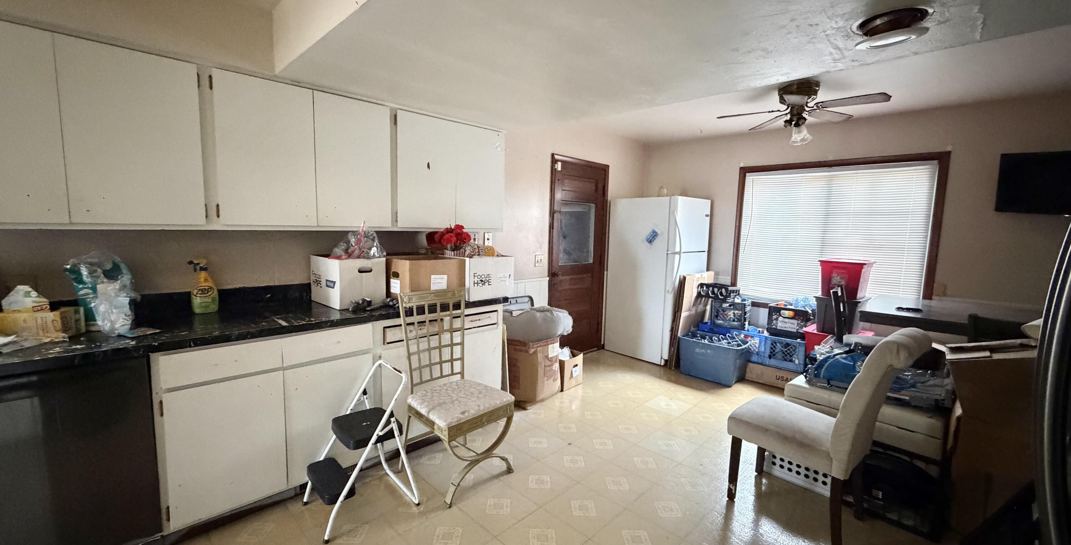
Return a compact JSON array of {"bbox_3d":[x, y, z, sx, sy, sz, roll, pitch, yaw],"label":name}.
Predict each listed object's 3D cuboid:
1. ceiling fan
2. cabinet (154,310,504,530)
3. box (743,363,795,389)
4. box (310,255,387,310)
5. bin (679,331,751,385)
[{"bbox_3d":[1.855,-1.128,3.091,1.050,0.425,1.050,7,9,44],"label":"ceiling fan"},{"bbox_3d":[-1.094,0.657,2.626,0.590,0.835,1.850,7,8,44],"label":"cabinet"},{"bbox_3d":[2.272,0.943,4.074,0.560,0.172,0.390,7,8,44],"label":"box"},{"bbox_3d":[-1.131,0.042,2.634,0.415,0.273,0.288,6,8,40],"label":"box"},{"bbox_3d":[1.729,0.822,4.194,0.375,0.366,0.580,-4,8,-40],"label":"bin"}]

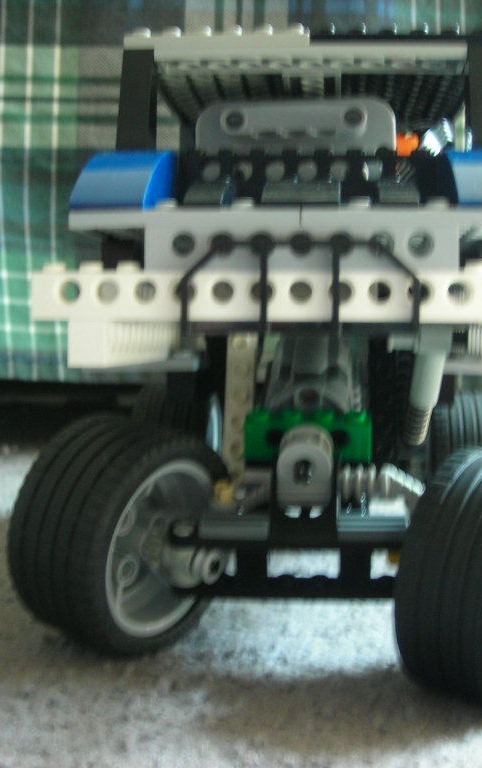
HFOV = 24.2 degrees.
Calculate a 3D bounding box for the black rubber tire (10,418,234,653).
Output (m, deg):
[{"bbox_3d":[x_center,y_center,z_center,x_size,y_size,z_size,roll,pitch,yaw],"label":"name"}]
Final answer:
[{"bbox_3d":[-0.028,0.036,0.270,0.028,0.056,0.056,12,10,35],"label":"black rubber tire"}]

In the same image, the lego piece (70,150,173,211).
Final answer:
[{"bbox_3d":[-0.026,-0.045,0.250,0.016,0.015,0.032,1,4,5],"label":"lego piece"}]

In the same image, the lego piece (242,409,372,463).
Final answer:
[{"bbox_3d":[0.017,0.013,0.283,0.032,0.011,0.008,1,10,5],"label":"lego piece"}]

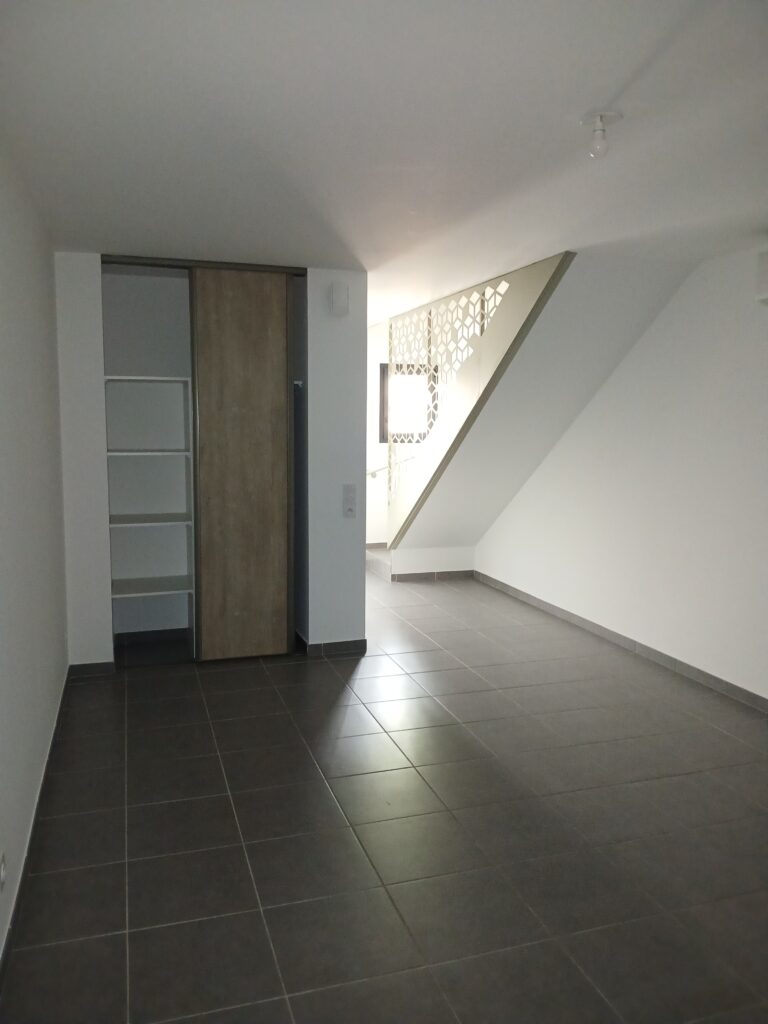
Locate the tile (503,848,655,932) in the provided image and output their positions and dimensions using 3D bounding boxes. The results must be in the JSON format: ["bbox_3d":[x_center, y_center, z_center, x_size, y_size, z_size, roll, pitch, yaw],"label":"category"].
[{"bbox_3d":[0.660,1.288,2.623,0.414,0.010,0.414,-2,7,-18],"label":"tile"}]

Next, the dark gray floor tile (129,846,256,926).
[{"bbox_3d":[-0.677,1.307,2.695,0.430,0.010,0.430,-2,7,-18],"label":"dark gray floor tile"}]

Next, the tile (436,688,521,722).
[{"bbox_3d":[0.541,1.081,4.259,0.412,0.012,0.404,-1,7,-18],"label":"tile"}]

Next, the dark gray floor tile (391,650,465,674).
[{"bbox_3d":[0.287,0.986,5.021,0.412,0.012,0.404,-1,7,-18],"label":"dark gray floor tile"}]

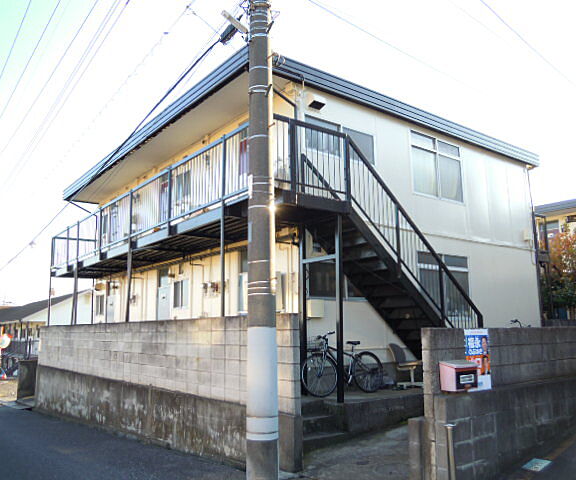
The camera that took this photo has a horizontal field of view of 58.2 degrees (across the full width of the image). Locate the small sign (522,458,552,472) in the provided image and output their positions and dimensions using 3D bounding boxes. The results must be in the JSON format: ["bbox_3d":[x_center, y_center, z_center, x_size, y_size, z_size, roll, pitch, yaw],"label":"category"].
[{"bbox_3d":[2.425,2.187,5.029,0.265,0.015,0.180,-6,-5,-39],"label":"small sign"}]

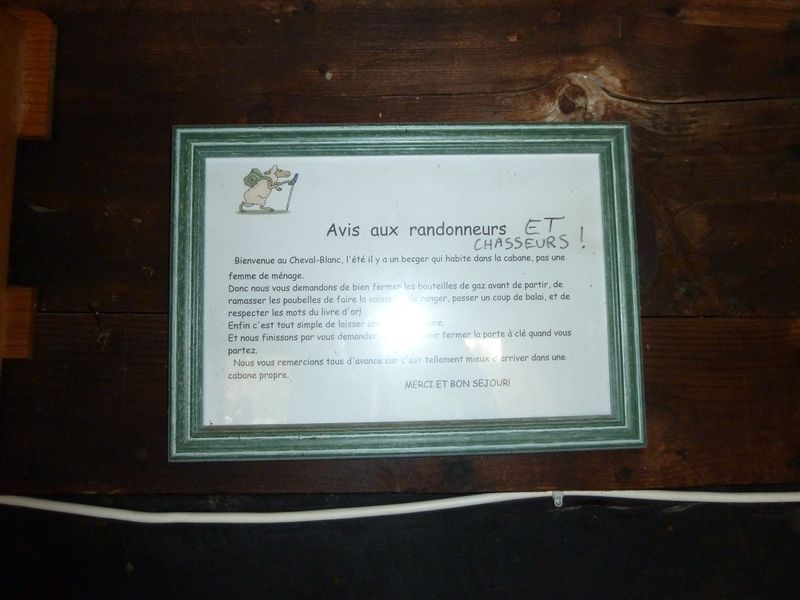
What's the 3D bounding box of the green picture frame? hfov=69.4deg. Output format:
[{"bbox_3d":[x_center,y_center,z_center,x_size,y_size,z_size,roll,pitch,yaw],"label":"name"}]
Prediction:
[{"bbox_3d":[0.006,-0.010,0.419,0.338,0.240,0.020,-1,-4,-2],"label":"green picture frame"}]

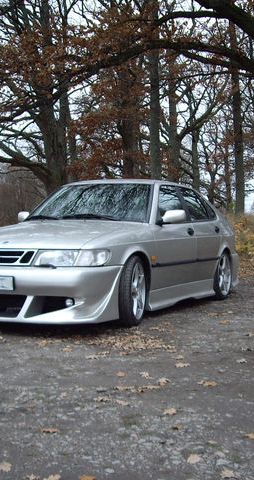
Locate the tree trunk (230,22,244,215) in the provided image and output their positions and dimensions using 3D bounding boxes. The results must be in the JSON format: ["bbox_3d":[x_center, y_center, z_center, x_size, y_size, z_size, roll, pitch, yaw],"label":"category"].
[{"bbox_3d":[4.052,-4.459,26.000,0.460,7.031,0.420,0,1,0],"label":"tree trunk"}]

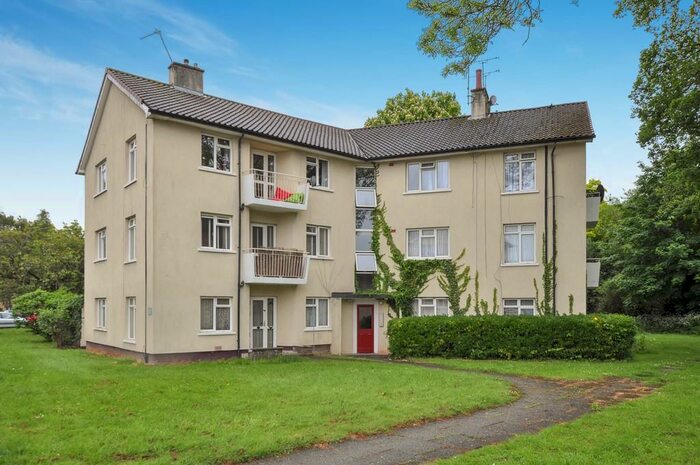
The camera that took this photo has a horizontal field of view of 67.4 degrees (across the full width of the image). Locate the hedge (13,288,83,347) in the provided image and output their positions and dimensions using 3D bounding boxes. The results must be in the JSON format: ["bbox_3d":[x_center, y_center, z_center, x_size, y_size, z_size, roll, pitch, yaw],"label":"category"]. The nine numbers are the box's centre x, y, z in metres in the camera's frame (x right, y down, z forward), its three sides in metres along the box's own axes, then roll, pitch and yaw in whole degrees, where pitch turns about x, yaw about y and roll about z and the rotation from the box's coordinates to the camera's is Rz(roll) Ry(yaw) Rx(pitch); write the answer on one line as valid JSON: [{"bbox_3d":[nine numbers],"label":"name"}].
[{"bbox_3d":[-15.183,4.366,27.044,2.000,2.570,7.500,3,-5,-39],"label":"hedge"}]

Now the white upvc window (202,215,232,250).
[{"bbox_3d":[-4.447,0.008,17.497,1.102,1.185,0.150,3,-5,-39],"label":"white upvc window"}]

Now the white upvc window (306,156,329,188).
[{"bbox_3d":[-1.229,-2.281,20.103,1.080,1.150,0.150,3,-5,-39],"label":"white upvc window"}]

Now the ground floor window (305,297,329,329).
[{"bbox_3d":[-1.244,3.109,20.091,1.079,1.199,0.150,3,-5,-39],"label":"ground floor window"}]

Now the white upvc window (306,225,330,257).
[{"bbox_3d":[-1.206,0.350,20.370,1.144,1.243,0.120,2,-4,-37],"label":"white upvc window"}]

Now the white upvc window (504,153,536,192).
[{"bbox_3d":[6.400,-2.235,19.702,1.144,1.503,0.120,-1,-3,21],"label":"white upvc window"}]

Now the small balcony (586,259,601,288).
[{"bbox_3d":[10.103,1.781,22.157,0.780,1.162,2.192,-1,-4,20],"label":"small balcony"}]

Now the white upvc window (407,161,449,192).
[{"bbox_3d":[3.093,-2.216,20.940,1.717,1.238,0.120,-1,-3,21],"label":"white upvc window"}]

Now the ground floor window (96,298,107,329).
[{"bbox_3d":[-10.203,3.365,21.517,0.140,1.313,1.659,4,-6,-38],"label":"ground floor window"}]

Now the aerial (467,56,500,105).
[{"bbox_3d":[6.212,-7.072,24.400,1.400,2.000,0.800,-1,-3,26],"label":"aerial"}]

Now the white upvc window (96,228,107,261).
[{"bbox_3d":[-10.203,0.523,21.517,0.140,1.293,1.659,4,-6,-38],"label":"white upvc window"}]

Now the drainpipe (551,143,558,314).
[{"bbox_3d":[7.465,0.301,19.143,0.150,7.137,0.160,-1,-3,21],"label":"drainpipe"}]

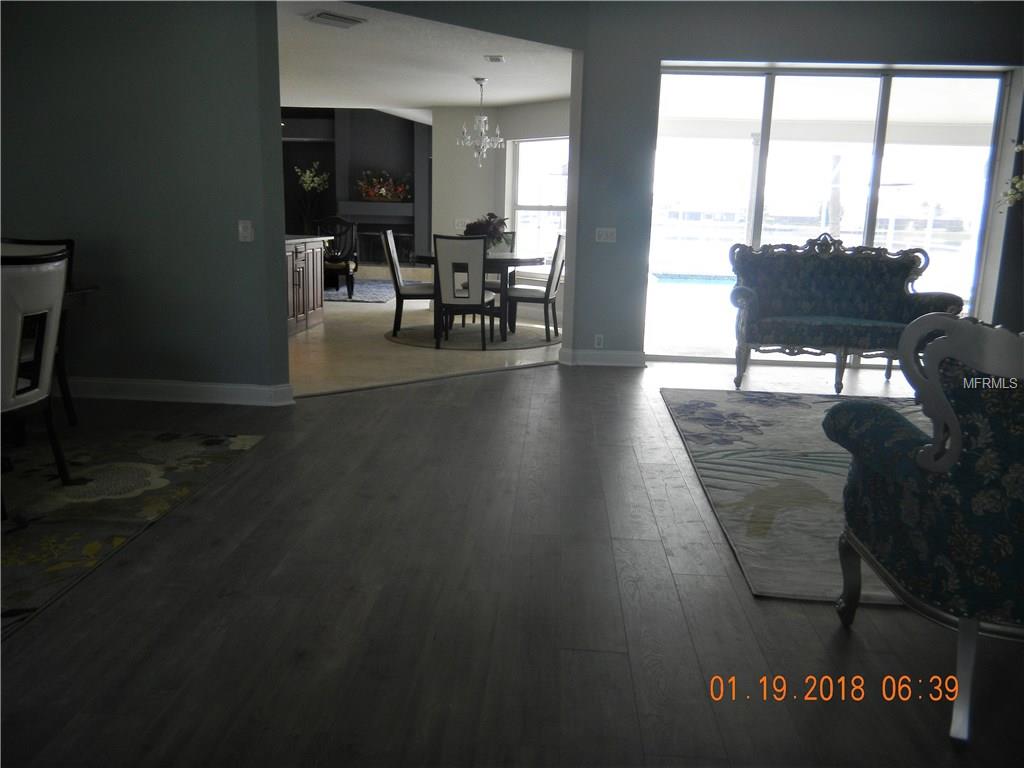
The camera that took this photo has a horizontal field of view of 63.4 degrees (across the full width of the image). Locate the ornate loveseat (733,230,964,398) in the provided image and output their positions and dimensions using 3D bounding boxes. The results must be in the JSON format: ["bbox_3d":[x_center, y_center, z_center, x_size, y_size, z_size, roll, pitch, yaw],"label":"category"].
[{"bbox_3d":[2.410,-0.555,6.229,1.630,1.115,0.790,2,12,3],"label":"ornate loveseat"}]

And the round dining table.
[{"bbox_3d":[-0.338,-0.862,8.144,1.270,0.780,1.270,1,12,0],"label":"round dining table"}]

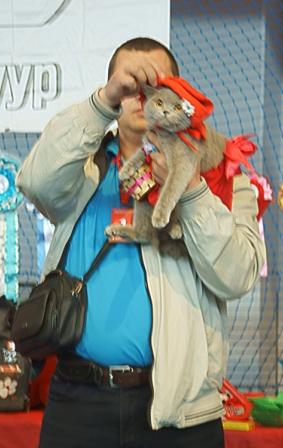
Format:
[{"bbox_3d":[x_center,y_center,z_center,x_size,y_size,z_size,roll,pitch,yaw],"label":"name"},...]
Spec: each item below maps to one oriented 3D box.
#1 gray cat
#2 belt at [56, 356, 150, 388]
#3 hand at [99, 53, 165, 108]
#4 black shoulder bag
[{"bbox_3d":[0.052,-0.112,3.120,0.200,0.355,0.250,1,1,25],"label":"gray cat"},{"bbox_3d":[-0.017,0.320,3.240,0.345,0.055,0.240,0,1,7],"label":"belt"},{"bbox_3d":[-0.021,-0.303,3.150,0.120,0.115,0.090,1,1,32],"label":"hand"},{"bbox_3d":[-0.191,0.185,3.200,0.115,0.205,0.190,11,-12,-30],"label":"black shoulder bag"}]

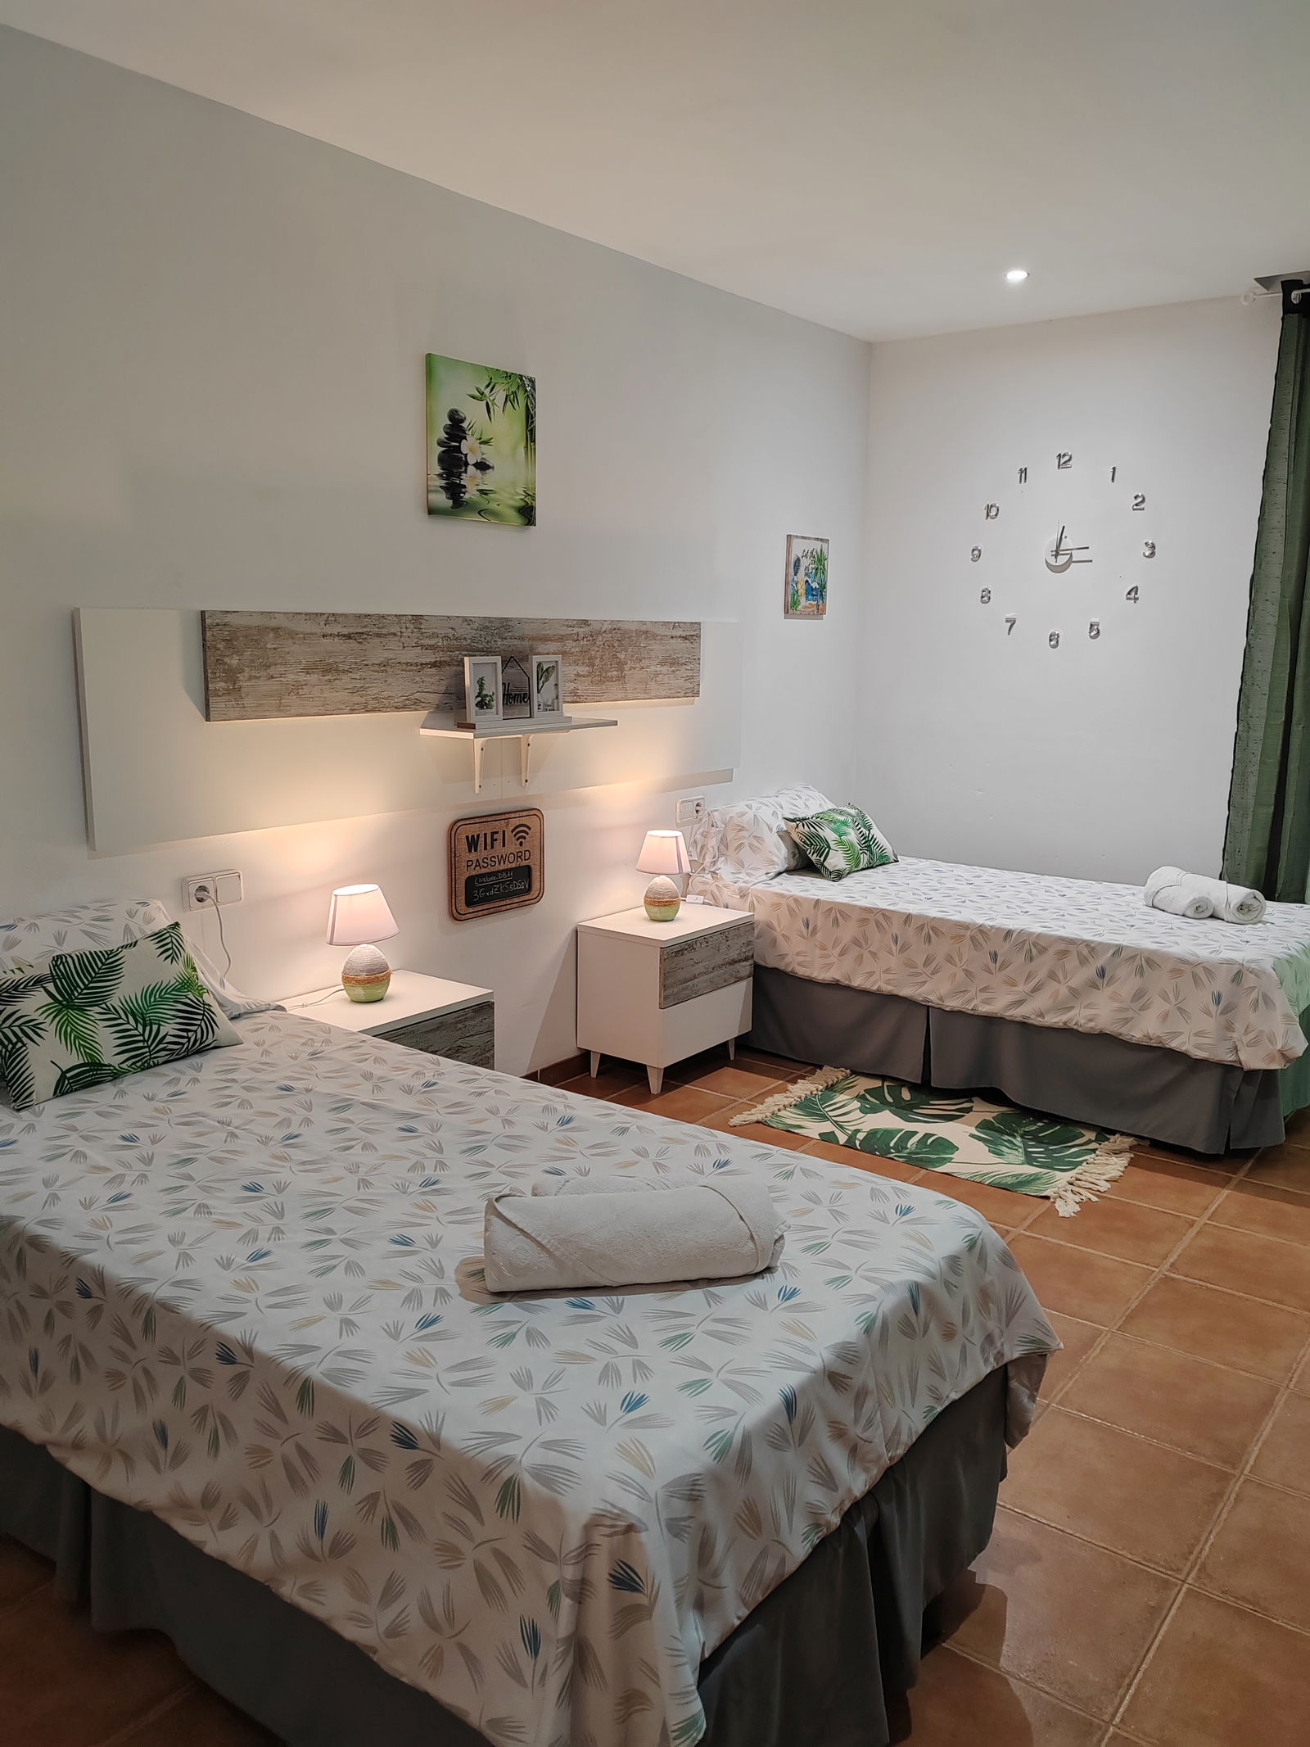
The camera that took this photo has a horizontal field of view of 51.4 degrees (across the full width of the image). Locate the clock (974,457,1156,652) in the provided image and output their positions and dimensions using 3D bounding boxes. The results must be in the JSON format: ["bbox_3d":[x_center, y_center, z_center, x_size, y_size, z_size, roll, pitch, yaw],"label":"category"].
[{"bbox_3d":[1.459,-1.165,4.931,0.690,0.690,0.030,8,13,36],"label":"clock"}]

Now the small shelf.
[{"bbox_3d":[-0.361,-0.313,3.738,0.197,0.188,0.596,9,13,36],"label":"small shelf"}]

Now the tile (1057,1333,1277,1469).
[{"bbox_3d":[0.980,0.999,2.590,0.327,0.010,0.327,8,13,36],"label":"tile"}]

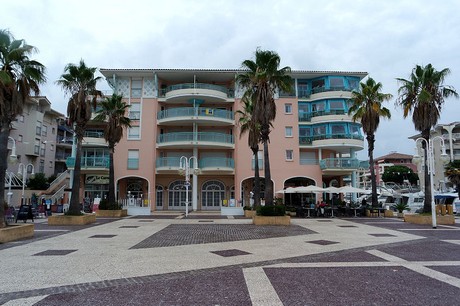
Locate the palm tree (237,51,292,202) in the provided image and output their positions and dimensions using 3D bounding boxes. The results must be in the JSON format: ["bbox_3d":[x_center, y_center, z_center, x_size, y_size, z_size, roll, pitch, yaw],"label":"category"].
[{"bbox_3d":[2.729,-1.737,22.724,4.300,12.600,4.300,0,-8,0],"label":"palm tree"}]

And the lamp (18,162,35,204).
[{"bbox_3d":[-22.990,3.776,34.615,1.900,5.100,0.450,0,-8,0],"label":"lamp"}]

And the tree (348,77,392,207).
[{"bbox_3d":[13.930,-1.117,29.703,4.300,13.200,4.300,0,-8,0],"label":"tree"}]

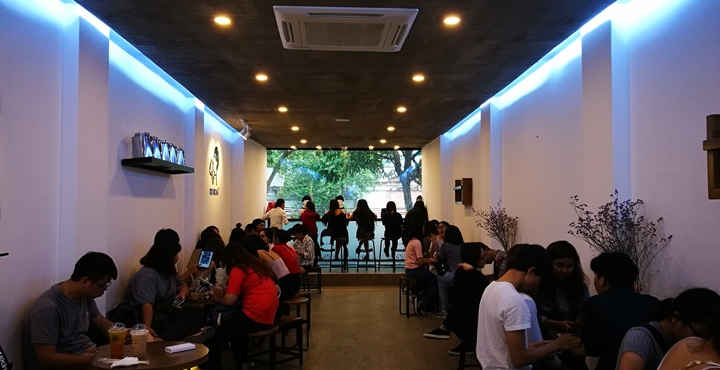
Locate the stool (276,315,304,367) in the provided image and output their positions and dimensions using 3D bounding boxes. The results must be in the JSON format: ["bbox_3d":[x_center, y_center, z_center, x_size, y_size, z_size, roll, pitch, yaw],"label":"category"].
[{"bbox_3d":[-0.801,1.473,5.210,0.360,0.440,0.360,-2,-3,43],"label":"stool"}]

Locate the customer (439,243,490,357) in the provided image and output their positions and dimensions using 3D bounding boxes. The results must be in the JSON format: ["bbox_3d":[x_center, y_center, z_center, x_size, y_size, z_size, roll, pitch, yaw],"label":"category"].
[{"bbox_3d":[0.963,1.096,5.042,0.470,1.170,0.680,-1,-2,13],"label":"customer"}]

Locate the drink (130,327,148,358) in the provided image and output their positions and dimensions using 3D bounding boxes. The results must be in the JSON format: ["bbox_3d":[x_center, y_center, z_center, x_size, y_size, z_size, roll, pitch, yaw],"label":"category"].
[{"bbox_3d":[-1.151,0.809,2.933,0.100,0.163,0.100,0,-2,-2],"label":"drink"}]

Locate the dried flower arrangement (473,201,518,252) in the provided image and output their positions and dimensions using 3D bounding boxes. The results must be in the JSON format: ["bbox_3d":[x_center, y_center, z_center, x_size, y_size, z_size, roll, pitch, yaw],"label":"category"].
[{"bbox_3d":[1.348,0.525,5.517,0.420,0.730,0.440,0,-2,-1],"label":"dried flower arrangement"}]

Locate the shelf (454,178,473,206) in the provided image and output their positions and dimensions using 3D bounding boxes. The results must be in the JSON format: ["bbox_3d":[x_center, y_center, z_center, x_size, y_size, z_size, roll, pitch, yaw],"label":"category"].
[{"bbox_3d":[1.583,0.118,8.598,0.150,0.400,0.500,0,-2,-2],"label":"shelf"}]

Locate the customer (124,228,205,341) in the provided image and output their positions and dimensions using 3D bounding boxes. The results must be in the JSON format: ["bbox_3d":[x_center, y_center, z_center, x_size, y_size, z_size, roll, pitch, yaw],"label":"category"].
[{"bbox_3d":[-1.488,0.976,4.480,0.780,1.230,0.500,1,-3,-27],"label":"customer"}]

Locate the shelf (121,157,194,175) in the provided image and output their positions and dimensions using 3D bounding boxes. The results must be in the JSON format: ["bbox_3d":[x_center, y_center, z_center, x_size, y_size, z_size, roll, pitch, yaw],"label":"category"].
[{"bbox_3d":[-1.863,-0.172,5.288,0.255,0.050,1.320,0,-2,-1],"label":"shelf"}]

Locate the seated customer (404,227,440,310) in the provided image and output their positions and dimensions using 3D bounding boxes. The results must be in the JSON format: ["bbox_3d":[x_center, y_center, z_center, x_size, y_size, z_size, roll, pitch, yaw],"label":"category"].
[{"bbox_3d":[0.889,1.184,7.709,0.600,1.190,0.440,0,-2,-13],"label":"seated customer"}]

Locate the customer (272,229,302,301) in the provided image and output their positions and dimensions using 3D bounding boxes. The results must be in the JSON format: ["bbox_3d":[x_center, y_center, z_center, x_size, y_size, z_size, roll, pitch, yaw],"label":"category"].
[{"bbox_3d":[-1.008,1.163,6.857,0.660,1.180,0.450,-1,-2,28],"label":"customer"}]

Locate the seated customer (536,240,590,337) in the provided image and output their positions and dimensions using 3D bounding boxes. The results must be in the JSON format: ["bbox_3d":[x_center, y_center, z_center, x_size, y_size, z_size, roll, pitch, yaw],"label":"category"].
[{"bbox_3d":[1.303,0.993,3.603,0.480,1.270,0.700,-1,-2,16],"label":"seated customer"}]

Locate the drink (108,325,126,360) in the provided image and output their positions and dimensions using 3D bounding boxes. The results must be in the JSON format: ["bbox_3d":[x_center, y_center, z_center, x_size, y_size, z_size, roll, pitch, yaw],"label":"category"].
[{"bbox_3d":[-1.200,0.775,2.780,0.095,0.165,0.095,0,-2,-1],"label":"drink"}]

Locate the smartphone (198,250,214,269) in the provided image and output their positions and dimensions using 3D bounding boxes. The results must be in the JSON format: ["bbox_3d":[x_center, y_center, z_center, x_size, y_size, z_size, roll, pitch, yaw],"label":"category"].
[{"bbox_3d":[-1.230,0.597,4.500,0.082,0.150,0.010,15,-18,-10],"label":"smartphone"}]

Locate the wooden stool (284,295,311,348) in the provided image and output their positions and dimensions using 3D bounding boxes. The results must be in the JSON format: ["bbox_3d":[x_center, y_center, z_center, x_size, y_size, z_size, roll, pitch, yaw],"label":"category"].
[{"bbox_3d":[-0.671,1.397,5.634,0.350,0.480,0.350,0,-2,-1],"label":"wooden stool"}]

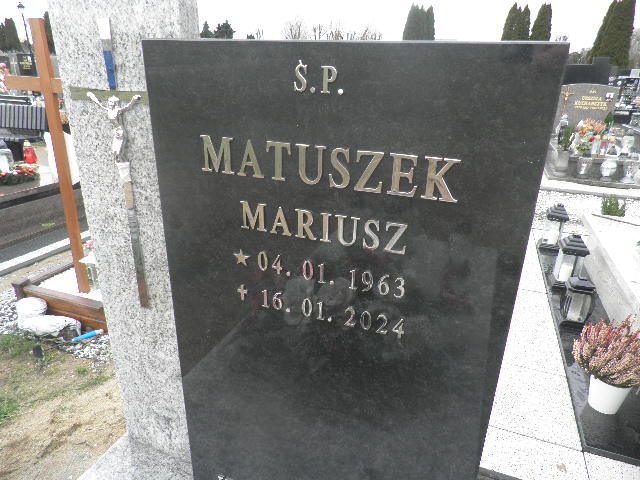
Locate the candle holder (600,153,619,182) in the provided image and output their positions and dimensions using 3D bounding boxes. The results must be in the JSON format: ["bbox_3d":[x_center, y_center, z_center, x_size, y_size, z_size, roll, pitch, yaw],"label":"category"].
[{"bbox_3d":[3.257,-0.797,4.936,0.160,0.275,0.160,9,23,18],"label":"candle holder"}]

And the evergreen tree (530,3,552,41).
[{"bbox_3d":[12.976,-11.534,26.935,1.172,5.122,1.172,9,23,18],"label":"evergreen tree"}]

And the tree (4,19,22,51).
[{"bbox_3d":[-24.308,-15.501,35.774,1.420,4.237,1.420,9,23,18],"label":"tree"}]

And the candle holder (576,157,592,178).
[{"bbox_3d":[3.036,-0.828,5.055,0.125,0.236,0.125,9,23,18],"label":"candle holder"}]

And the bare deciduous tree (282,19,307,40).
[{"bbox_3d":[-2.837,-22.053,51.141,3.155,6.249,3.155,9,23,18],"label":"bare deciduous tree"}]

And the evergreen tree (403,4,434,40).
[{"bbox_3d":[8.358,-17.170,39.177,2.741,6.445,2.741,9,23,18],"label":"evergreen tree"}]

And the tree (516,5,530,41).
[{"bbox_3d":[11.923,-11.479,26.911,0.938,4.987,0.938,9,23,18],"label":"tree"}]

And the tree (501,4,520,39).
[{"bbox_3d":[11.101,-11.555,26.927,1.172,5.076,1.172,9,23,18],"label":"tree"}]

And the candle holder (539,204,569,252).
[{"bbox_3d":[1.693,-0.098,3.197,0.144,0.329,0.144,9,23,18],"label":"candle holder"}]

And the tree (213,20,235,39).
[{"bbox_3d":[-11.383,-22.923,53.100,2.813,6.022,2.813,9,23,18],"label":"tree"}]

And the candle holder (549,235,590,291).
[{"bbox_3d":[1.469,0.124,2.609,0.148,0.335,0.148,9,23,18],"label":"candle holder"}]

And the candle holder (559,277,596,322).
[{"bbox_3d":[1.326,0.298,2.276,0.128,0.247,0.128,9,23,18],"label":"candle holder"}]

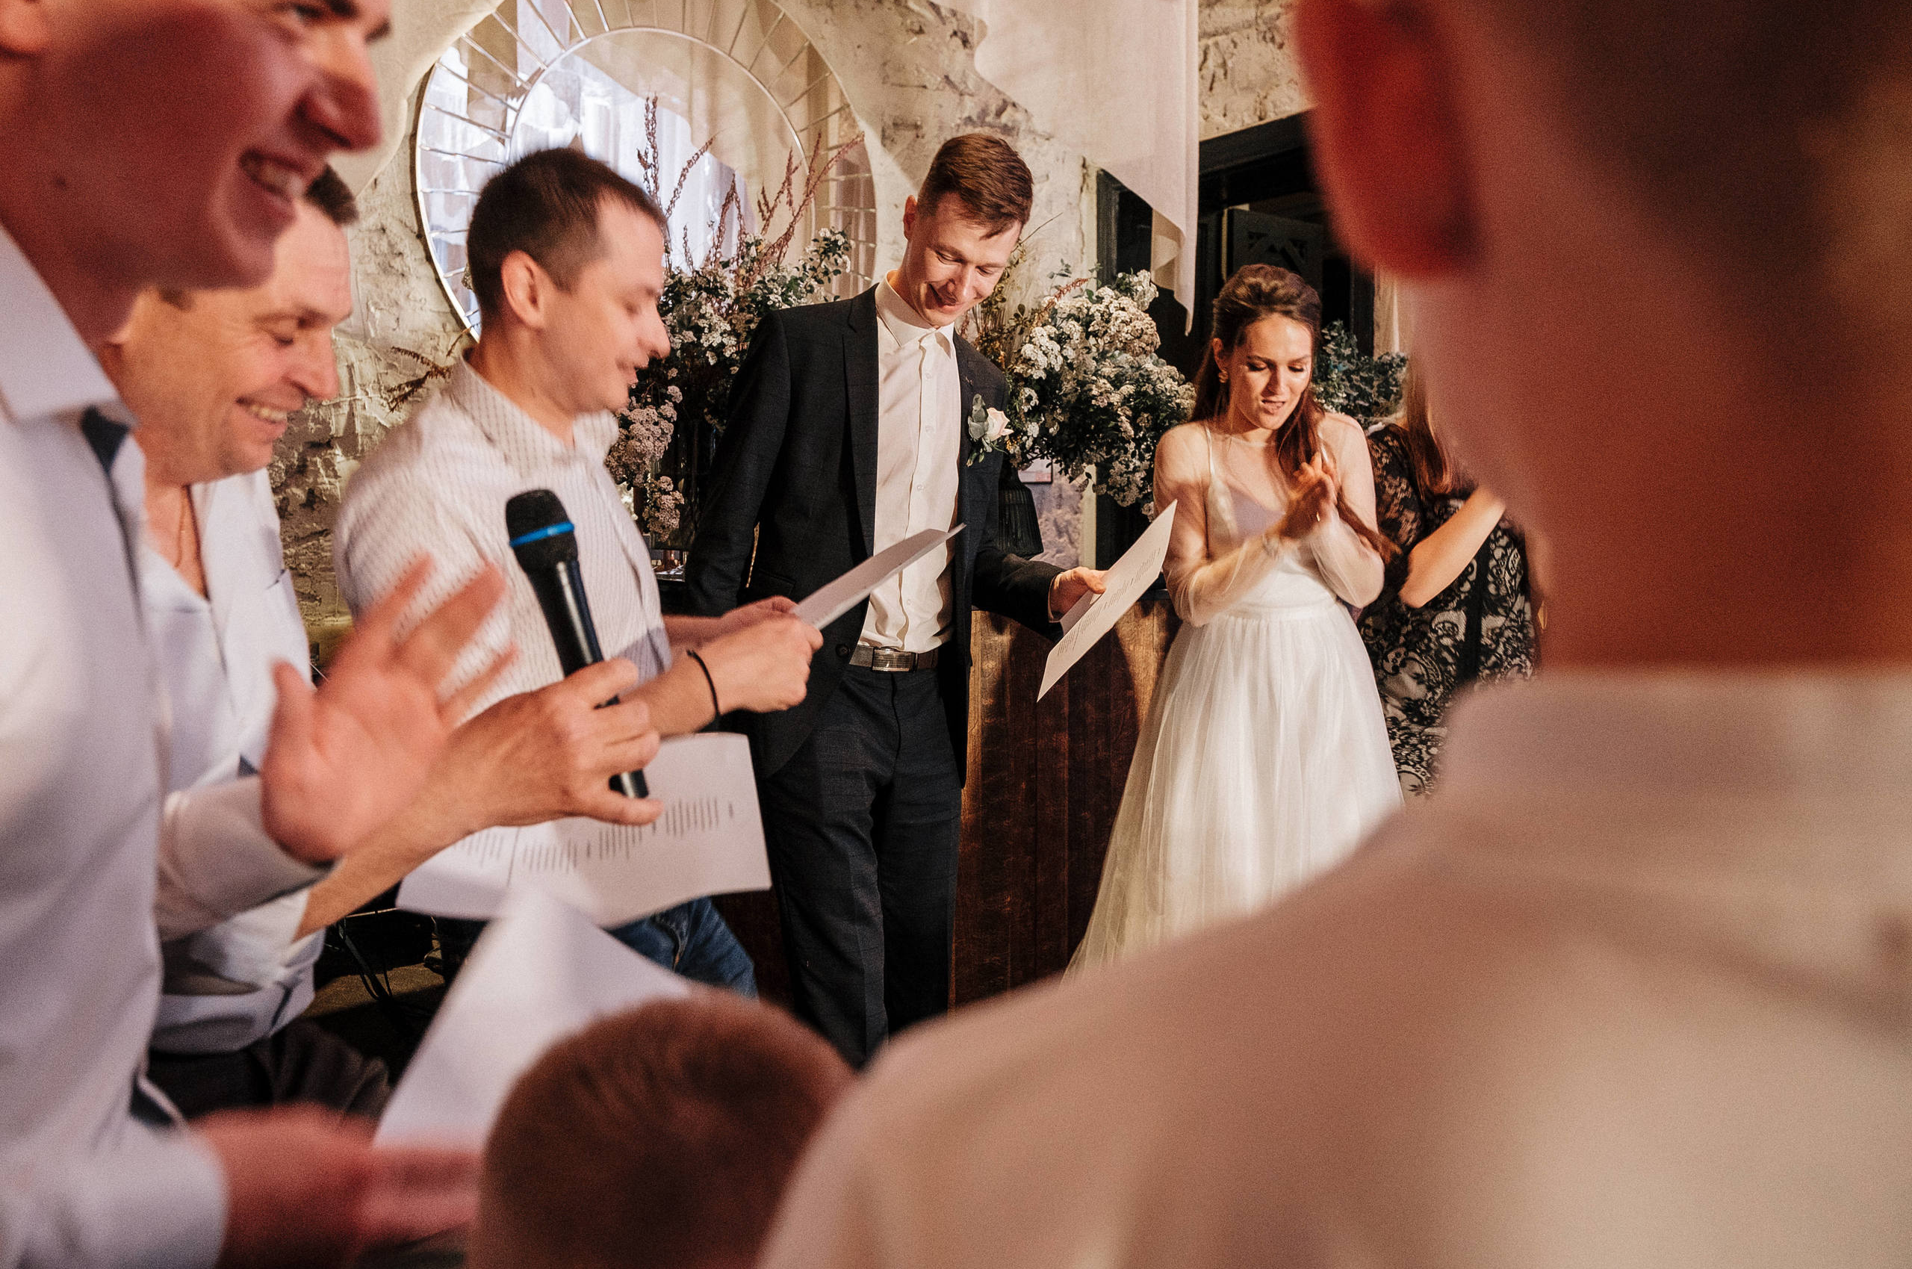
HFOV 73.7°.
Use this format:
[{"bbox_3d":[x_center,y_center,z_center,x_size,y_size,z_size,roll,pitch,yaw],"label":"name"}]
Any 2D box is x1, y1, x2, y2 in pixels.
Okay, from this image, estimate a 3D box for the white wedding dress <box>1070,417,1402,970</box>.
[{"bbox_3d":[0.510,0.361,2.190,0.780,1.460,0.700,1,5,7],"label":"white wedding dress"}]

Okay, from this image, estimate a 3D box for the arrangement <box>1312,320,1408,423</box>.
[{"bbox_3d":[0.846,-0.549,2.750,0.360,0.360,0.320,0,5,0],"label":"arrangement"}]

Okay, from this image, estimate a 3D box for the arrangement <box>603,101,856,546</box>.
[{"bbox_3d":[-0.426,-0.575,2.400,0.500,0.810,0.420,-4,6,-37],"label":"arrangement"}]

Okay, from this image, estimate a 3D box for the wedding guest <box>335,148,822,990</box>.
[{"bbox_3d":[-0.370,0.323,1.353,0.500,1.670,0.480,1,5,9],"label":"wedding guest"}]

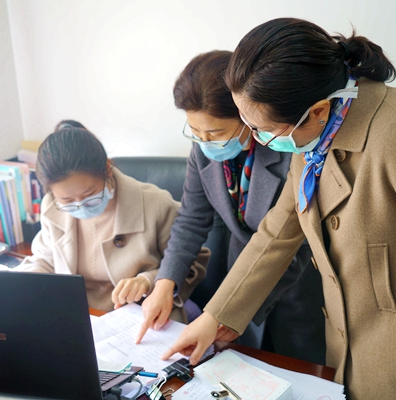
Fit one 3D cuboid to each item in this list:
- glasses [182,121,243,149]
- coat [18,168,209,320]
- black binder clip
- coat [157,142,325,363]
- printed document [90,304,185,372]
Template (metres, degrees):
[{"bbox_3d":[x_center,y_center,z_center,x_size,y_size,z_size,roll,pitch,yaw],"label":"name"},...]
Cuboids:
[{"bbox_3d":[0.053,-0.194,1.278,0.140,0.045,0.140,20,57,39],"label":"glasses"},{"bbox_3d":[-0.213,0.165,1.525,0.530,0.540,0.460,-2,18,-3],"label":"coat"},{"bbox_3d":[-0.043,0.370,1.120,0.045,0.025,0.050,16,24,42],"label":"black binder clip"},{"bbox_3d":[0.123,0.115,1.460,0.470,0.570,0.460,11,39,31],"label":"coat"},{"bbox_3d":[-0.144,0.339,1.255,0.295,0.010,0.210,16,24,42],"label":"printed document"}]

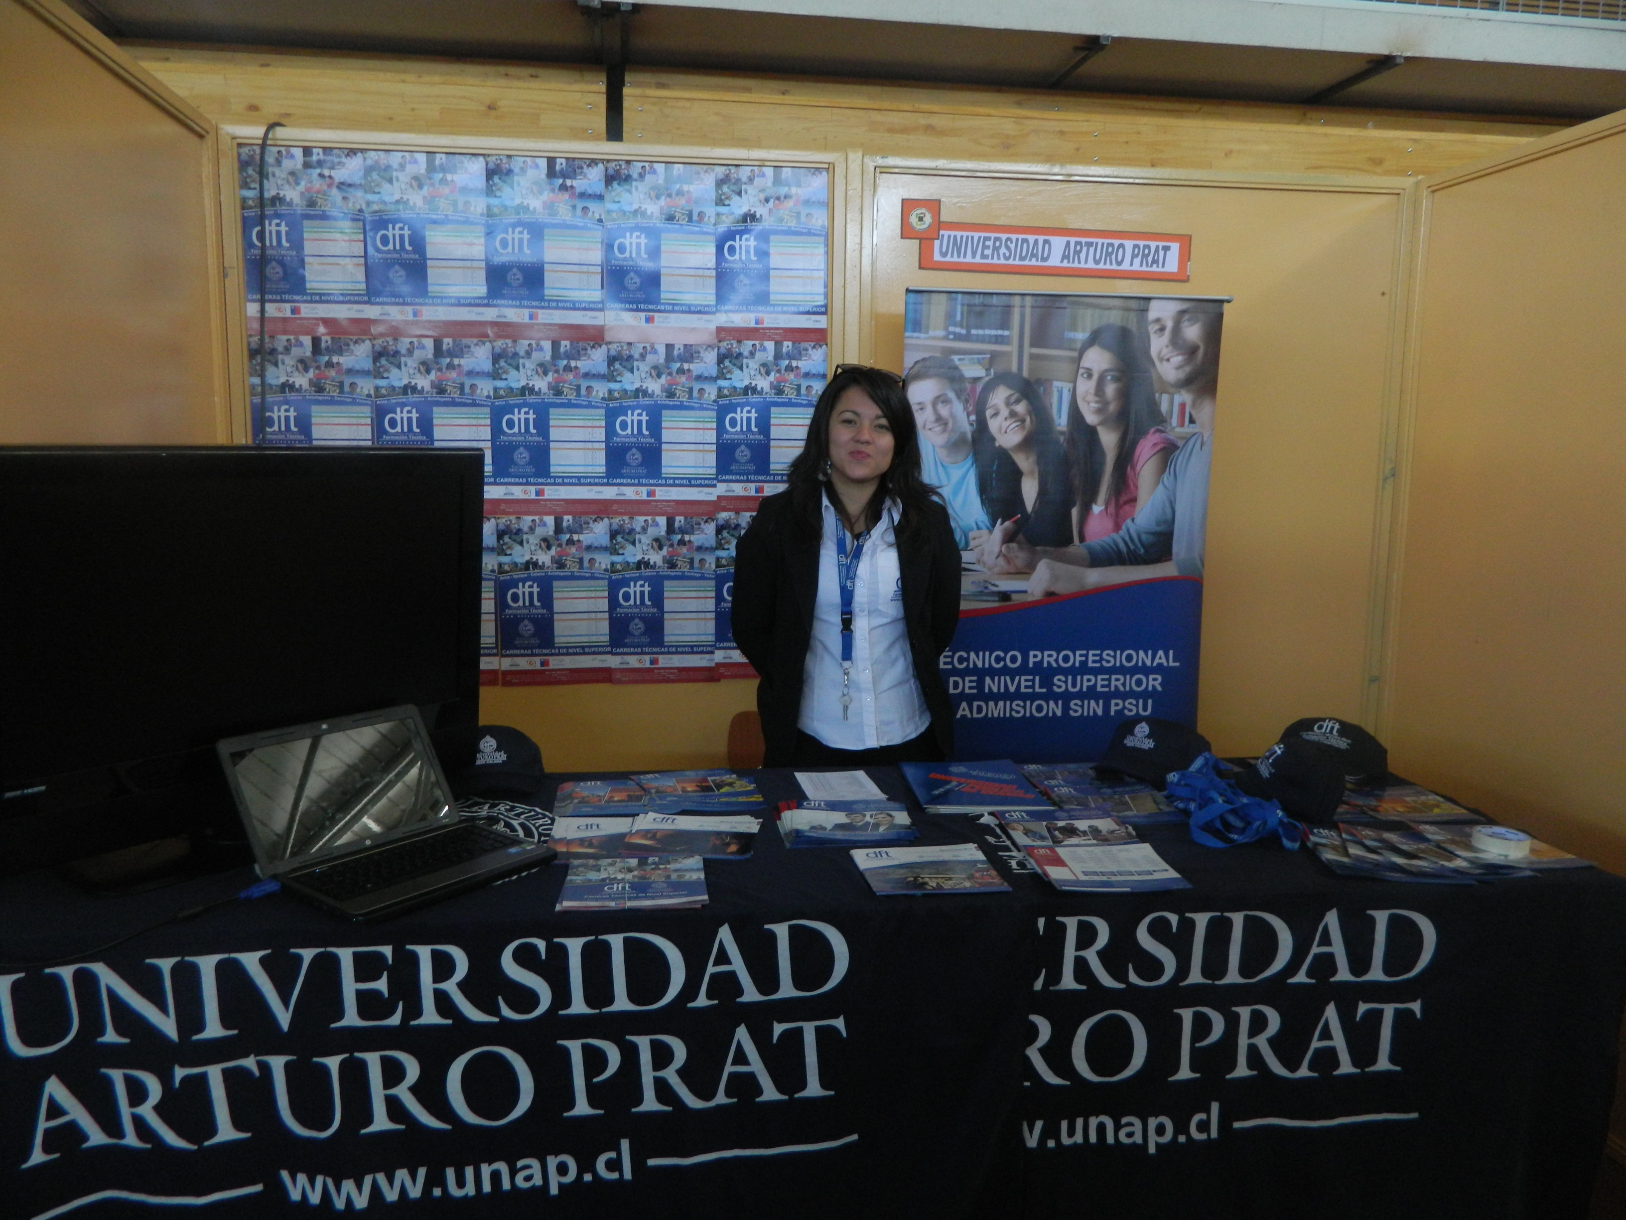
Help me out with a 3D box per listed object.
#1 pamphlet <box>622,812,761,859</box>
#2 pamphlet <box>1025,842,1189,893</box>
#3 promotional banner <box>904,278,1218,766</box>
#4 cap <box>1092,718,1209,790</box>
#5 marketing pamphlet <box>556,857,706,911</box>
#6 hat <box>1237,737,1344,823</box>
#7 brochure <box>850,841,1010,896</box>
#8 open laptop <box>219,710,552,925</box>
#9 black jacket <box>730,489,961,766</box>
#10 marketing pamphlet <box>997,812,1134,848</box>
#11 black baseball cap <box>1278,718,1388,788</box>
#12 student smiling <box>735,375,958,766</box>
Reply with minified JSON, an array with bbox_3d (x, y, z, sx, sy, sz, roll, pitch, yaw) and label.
[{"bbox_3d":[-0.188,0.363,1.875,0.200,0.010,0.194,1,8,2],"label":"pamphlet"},{"bbox_3d":[0.462,0.406,1.849,0.210,0.006,0.203,-1,8,-4],"label":"pamphlet"},{"bbox_3d":[0.623,0.117,2.990,0.830,1.788,0.060,-1,8,-8],"label":"promotional banner"},{"bbox_3d":[0.659,0.259,2.284,0.190,0.118,0.265,8,10,43],"label":"cap"},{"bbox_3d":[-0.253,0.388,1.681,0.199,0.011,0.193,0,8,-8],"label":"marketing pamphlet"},{"bbox_3d":[0.881,0.305,2.178,0.220,0.120,0.170,3,8,24],"label":"hat"},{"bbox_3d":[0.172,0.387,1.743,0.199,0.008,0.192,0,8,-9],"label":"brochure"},{"bbox_3d":[-0.659,0.303,1.833,0.353,0.221,0.354,5,9,36],"label":"open laptop"},{"bbox_3d":[0.073,0.062,2.638,0.508,0.660,0.290,-1,8,-8],"label":"black jacket"},{"bbox_3d":[0.445,0.384,2.035,0.210,0.006,0.210,-1,8,-5],"label":"marketing pamphlet"},{"bbox_3d":[1.014,0.261,2.302,0.190,0.118,0.265,7,10,40],"label":"black baseball cap"},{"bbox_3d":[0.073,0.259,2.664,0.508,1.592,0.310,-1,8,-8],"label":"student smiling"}]

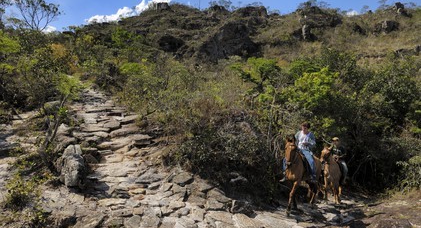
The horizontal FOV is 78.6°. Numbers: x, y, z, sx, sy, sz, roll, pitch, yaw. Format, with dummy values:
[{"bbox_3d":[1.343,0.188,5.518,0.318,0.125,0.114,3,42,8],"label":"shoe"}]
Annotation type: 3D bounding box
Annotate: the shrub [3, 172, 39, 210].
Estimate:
[{"bbox_3d":[-3.896,1.598,5.300,0.620,0.660,0.600,4,-7,-36],"label":"shrub"}]

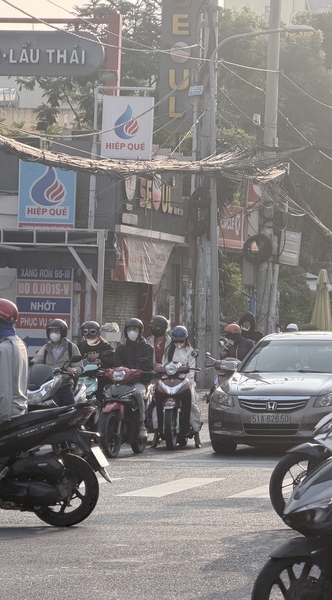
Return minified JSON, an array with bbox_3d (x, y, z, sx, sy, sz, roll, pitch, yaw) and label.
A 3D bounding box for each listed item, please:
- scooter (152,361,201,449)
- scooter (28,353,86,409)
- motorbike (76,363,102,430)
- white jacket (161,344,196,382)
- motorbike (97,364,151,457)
[{"bbox_3d":[0.145,1.297,28.900,0.680,1.090,1.900,0,-1,6],"label":"scooter"},{"bbox_3d":[-1.110,1.226,25.800,0.700,1.110,1.900,0,-1,29],"label":"scooter"},{"bbox_3d":[-0.960,1.320,28.800,0.700,1.100,1.880,0,-1,-3],"label":"motorbike"},{"bbox_3d":[0.160,0.820,29.000,0.460,0.510,0.380,0,-1,6],"label":"white jacket"},{"bbox_3d":[-0.400,1.267,27.000,0.690,1.070,1.900,0,-1,16],"label":"motorbike"}]

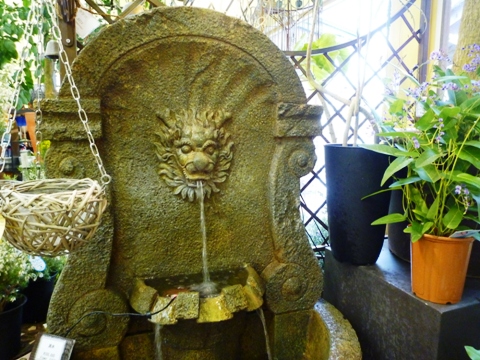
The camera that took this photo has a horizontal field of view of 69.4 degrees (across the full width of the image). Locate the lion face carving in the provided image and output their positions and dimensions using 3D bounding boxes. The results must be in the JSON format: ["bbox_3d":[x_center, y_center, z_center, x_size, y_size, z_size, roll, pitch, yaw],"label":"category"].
[{"bbox_3d":[-0.136,-0.078,1.135,0.271,0.309,0.110,-3,8,-20],"label":"lion face carving"}]

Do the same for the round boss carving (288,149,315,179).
[{"bbox_3d":[0.229,-0.059,1.258,0.108,0.110,0.040,-3,8,-20],"label":"round boss carving"}]

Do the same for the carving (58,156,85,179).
[{"bbox_3d":[-0.481,-0.032,0.996,0.073,0.075,0.040,-3,8,-20],"label":"carving"}]

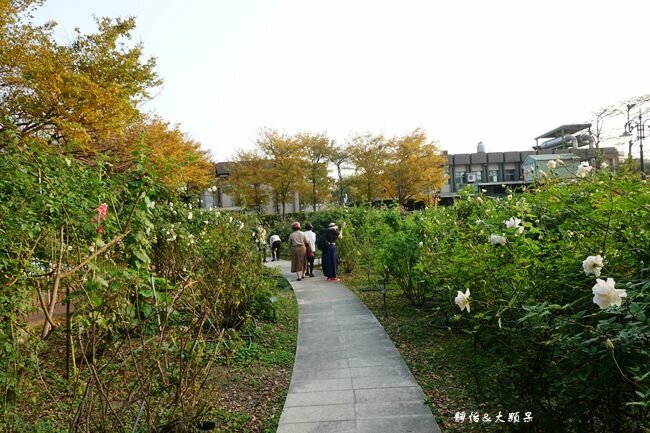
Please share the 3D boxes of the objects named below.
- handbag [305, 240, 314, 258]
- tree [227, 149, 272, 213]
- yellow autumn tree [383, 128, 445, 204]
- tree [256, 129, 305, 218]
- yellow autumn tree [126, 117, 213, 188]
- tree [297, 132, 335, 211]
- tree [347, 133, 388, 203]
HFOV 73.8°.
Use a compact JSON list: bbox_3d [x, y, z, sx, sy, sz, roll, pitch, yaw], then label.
[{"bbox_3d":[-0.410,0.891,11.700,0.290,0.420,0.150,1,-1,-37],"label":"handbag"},{"bbox_3d":[-4.880,-1.234,28.000,3.000,6.320,3.000,0,-1,0],"label":"tree"},{"bbox_3d":[5.992,-1.975,29.000,4.300,7.830,4.300,0,-1,0],"label":"yellow autumn tree"},{"bbox_3d":[-2.825,-1.833,27.500,3.100,7.510,3.100,0,-1,0],"label":"tree"},{"bbox_3d":[-7.318,-1.400,20.000,4.300,6.430,4.300,0,-1,0],"label":"yellow autumn tree"},{"bbox_3d":[-0.636,-1.841,29.000,2.800,7.560,2.800,0,-1,0],"label":"tree"},{"bbox_3d":[2.943,-1.931,30.000,3.000,7.770,3.000,0,-1,0],"label":"tree"}]

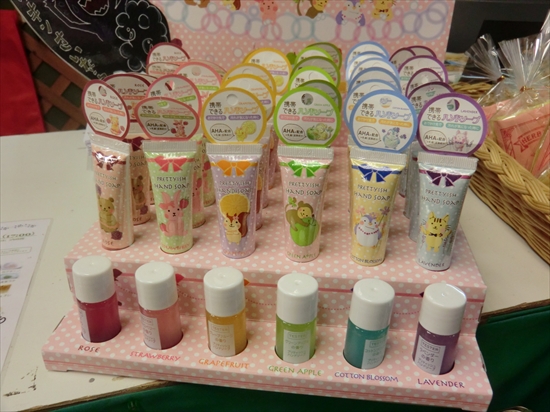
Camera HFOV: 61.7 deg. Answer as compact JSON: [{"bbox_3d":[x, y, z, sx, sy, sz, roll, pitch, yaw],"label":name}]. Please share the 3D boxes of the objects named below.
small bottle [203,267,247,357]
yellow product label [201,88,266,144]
[{"bbox_3d":[-0.033,0.075,0.317,0.027,0.061,0.027,0,29,0],"label":"small bottle"},{"bbox_3d":[-0.028,-0.060,0.312,0.045,0.040,0.003,0,25,0],"label":"yellow product label"}]

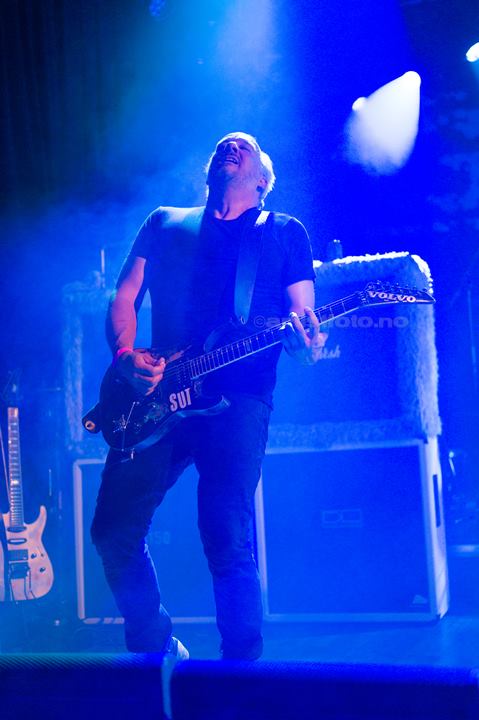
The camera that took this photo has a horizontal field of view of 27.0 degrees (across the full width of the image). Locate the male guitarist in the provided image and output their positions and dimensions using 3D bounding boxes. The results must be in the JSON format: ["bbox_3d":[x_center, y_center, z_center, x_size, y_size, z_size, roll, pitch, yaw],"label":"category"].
[{"bbox_3d":[-0.103,0.145,3.000,0.680,1.680,0.560,-4,-7,12],"label":"male guitarist"}]

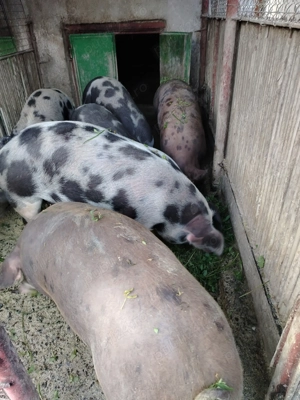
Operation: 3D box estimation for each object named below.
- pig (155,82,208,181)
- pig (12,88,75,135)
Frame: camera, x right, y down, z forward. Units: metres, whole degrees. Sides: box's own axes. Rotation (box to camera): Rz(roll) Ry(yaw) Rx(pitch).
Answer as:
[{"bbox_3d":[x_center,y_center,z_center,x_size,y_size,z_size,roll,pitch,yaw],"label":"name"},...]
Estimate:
[{"bbox_3d":[0.239,-0.545,2.353,0.375,0.750,1.462,-5,34,-2],"label":"pig"},{"bbox_3d":[-0.938,-0.507,2.439,0.394,0.725,1.350,-4,34,0],"label":"pig"}]

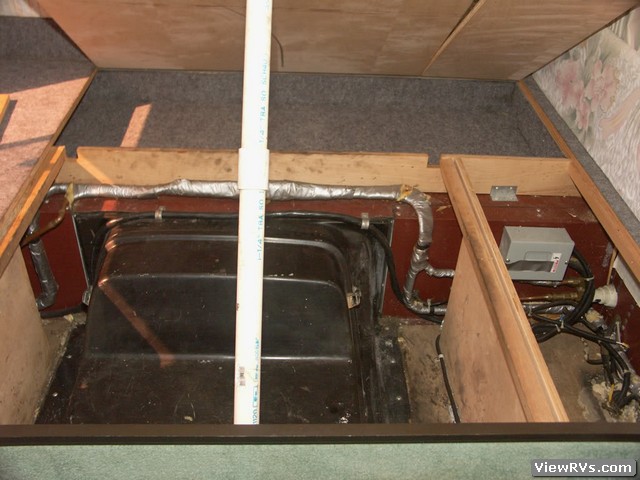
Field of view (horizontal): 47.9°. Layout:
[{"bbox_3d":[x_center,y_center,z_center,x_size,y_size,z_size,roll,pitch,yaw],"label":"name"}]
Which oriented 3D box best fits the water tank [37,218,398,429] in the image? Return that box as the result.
[{"bbox_3d":[-0.215,0.235,1.687,0.857,0.341,0.548,1,34,-3],"label":"water tank"}]

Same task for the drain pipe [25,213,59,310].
[{"bbox_3d":[-0.718,0.074,1.847,0.074,0.318,0.070,1,34,-3],"label":"drain pipe"}]

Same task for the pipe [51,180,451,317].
[{"bbox_3d":[-0.170,0.031,1.929,1.061,0.352,0.183,1,34,-3],"label":"pipe"}]

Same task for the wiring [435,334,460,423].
[{"bbox_3d":[0.323,0.347,1.849,0.026,0.019,0.322,1,34,-3],"label":"wiring"}]

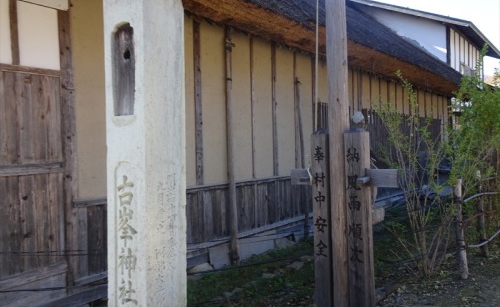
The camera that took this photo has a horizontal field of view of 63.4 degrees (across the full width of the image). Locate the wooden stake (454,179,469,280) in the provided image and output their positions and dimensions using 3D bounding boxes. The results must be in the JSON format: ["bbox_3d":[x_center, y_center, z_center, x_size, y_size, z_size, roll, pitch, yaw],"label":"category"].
[{"bbox_3d":[2.369,0.845,4.512,0.075,1.112,0.075,-3,0,40],"label":"wooden stake"}]

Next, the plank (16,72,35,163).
[{"bbox_3d":[-2.048,-0.320,3.675,0.020,0.821,0.131,-1,1,40],"label":"plank"}]

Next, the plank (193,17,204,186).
[{"bbox_3d":[-0.691,-0.664,5.226,0.080,2.123,0.109,-1,1,40],"label":"plank"}]

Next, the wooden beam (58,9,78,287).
[{"bbox_3d":[-1.603,-0.046,3.537,0.100,2.419,0.110,-1,0,40],"label":"wooden beam"}]

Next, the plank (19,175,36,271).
[{"bbox_3d":[-2.031,0.636,3.685,0.020,0.872,0.126,-1,1,40],"label":"plank"}]

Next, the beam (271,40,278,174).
[{"bbox_3d":[0.341,-0.634,5.855,0.060,1.934,0.080,-1,0,40],"label":"beam"}]

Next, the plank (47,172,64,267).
[{"bbox_3d":[-1.862,0.630,3.883,0.020,0.885,0.132,-1,1,40],"label":"plank"}]

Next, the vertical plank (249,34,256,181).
[{"bbox_3d":[0.035,-0.622,5.473,0.045,1.918,0.050,-1,0,40],"label":"vertical plank"}]

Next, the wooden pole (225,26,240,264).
[{"bbox_3d":[-0.227,-0.094,4.960,0.090,2.878,0.090,-1,0,40],"label":"wooden pole"}]

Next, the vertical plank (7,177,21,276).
[{"bbox_3d":[-1.877,0.577,3.212,0.025,0.789,0.105,-1,0,40],"label":"vertical plank"}]

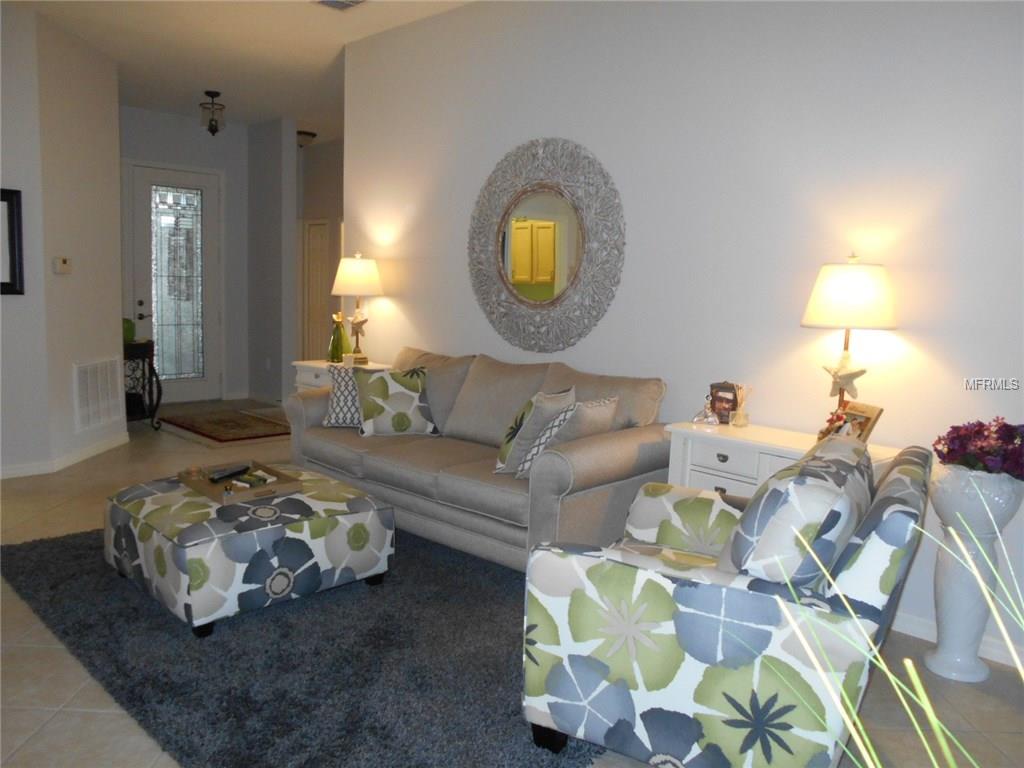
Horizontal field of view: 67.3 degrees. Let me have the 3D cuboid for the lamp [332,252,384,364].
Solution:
[{"bbox_3d":[-1.060,-0.519,5.269,0.346,0.768,0.346,2,7,0],"label":"lamp"}]

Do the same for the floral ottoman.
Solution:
[{"bbox_3d":[-1.161,0.692,3.418,0.866,0.389,0.912,9,9,44],"label":"floral ottoman"}]

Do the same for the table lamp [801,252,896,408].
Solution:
[{"bbox_3d":[1.339,-0.132,3.080,0.346,0.780,0.346,8,9,42],"label":"table lamp"}]

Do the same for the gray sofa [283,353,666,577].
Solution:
[{"bbox_3d":[-0.264,0.351,4.287,2.196,0.964,0.861,8,9,42],"label":"gray sofa"}]

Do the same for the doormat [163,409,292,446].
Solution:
[{"bbox_3d":[-2.633,0.394,7.291,1.340,0.015,0.897,9,9,44],"label":"doormat"}]

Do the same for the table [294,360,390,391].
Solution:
[{"bbox_3d":[-1.124,0.279,5.297,0.536,0.825,0.515,8,9,42],"label":"table"}]

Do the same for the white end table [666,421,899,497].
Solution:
[{"bbox_3d":[1.136,0.622,3.315,0.886,0.786,0.469,8,9,42],"label":"white end table"}]

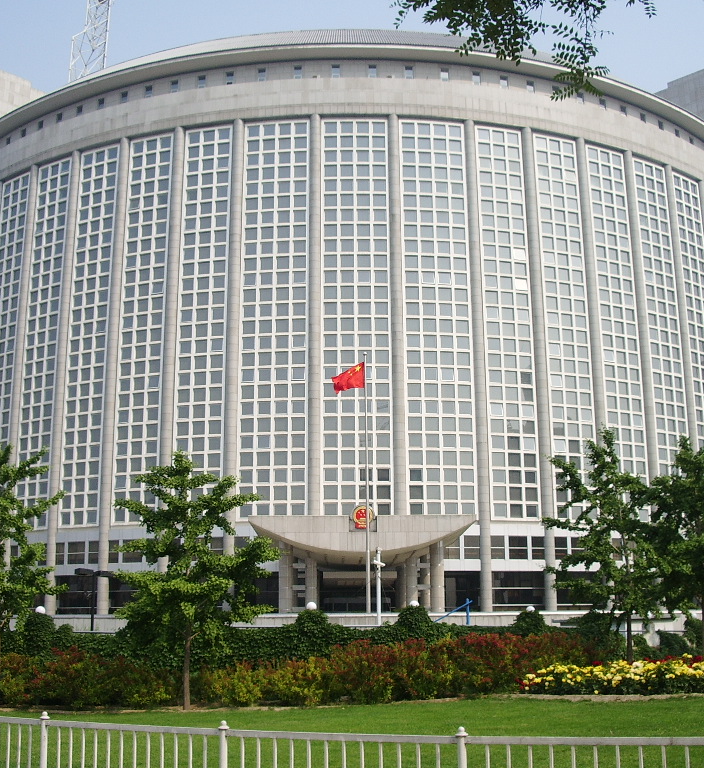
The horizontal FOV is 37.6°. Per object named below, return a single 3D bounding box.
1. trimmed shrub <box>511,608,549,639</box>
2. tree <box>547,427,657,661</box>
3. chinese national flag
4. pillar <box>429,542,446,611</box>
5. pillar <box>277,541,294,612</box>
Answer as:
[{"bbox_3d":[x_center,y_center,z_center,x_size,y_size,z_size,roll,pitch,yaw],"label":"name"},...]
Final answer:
[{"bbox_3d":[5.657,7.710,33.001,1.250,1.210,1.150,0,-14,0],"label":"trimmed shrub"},{"bbox_3d":[6.922,4.465,28.523,3.200,6.610,3.000,0,-14,0],"label":"tree"},{"bbox_3d":[-0.209,-0.456,72.001,2.500,2.150,0.700,0,-14,0],"label":"chinese national flag"},{"bbox_3d":[7.184,16.276,87.006,1.200,6.040,1.200,0,-14,0],"label":"pillar"},{"bbox_3d":[-5.546,16.276,87.006,1.200,6.040,1.200,0,-14,0],"label":"pillar"}]

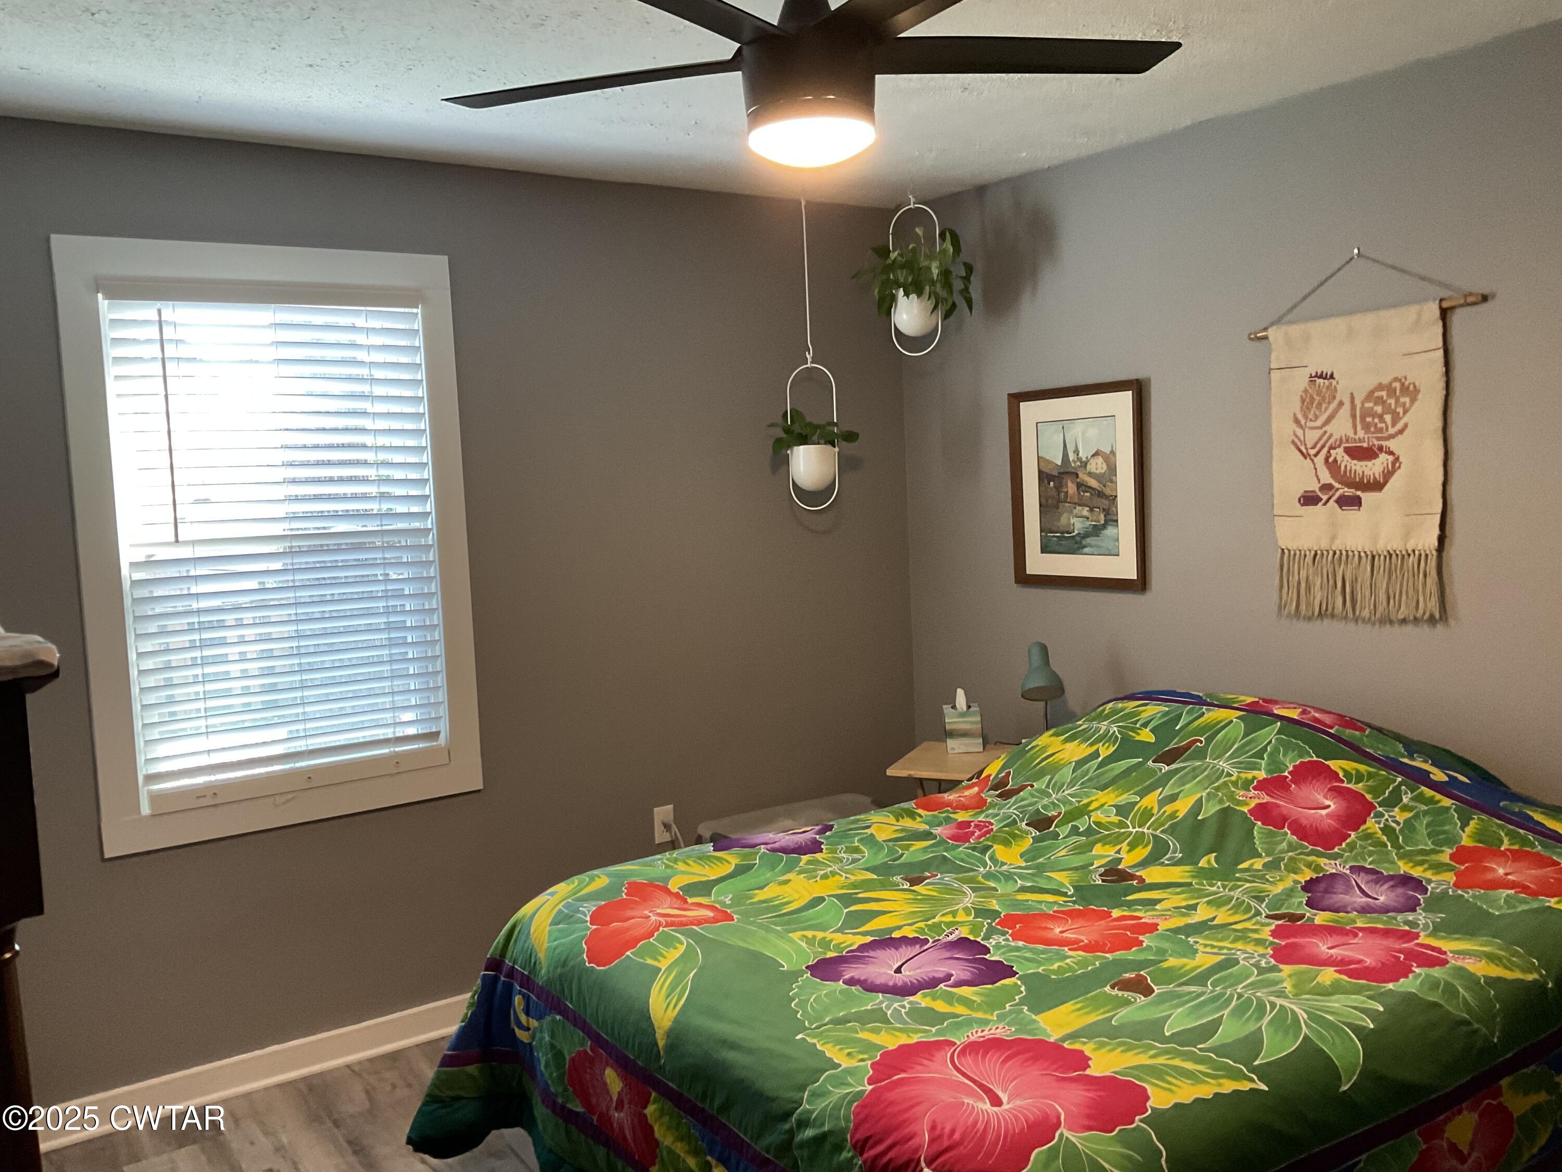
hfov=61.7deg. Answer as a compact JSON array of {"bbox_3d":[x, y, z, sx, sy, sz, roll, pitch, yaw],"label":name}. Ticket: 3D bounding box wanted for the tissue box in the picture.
[{"bbox_3d":[0.566,0.443,4.044,0.107,0.125,0.107,-2,5,3],"label":"tissue box"}]

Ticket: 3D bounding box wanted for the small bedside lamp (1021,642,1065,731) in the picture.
[{"bbox_3d":[0.774,0.339,3.866,0.137,0.346,0.180,-2,5,1],"label":"small bedside lamp"}]

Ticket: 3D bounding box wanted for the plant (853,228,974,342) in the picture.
[{"bbox_3d":[0.415,-0.951,4.106,0.360,0.329,0.310,-2,5,6],"label":"plant"}]

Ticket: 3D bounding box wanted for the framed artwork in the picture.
[{"bbox_3d":[0.875,-0.295,3.896,0.025,0.592,0.507,-6,6,-34],"label":"framed artwork"}]

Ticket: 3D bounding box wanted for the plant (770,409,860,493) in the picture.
[{"bbox_3d":[0.106,-0.433,4.191,0.280,0.262,0.215,-2,5,2],"label":"plant"}]

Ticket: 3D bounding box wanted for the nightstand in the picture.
[{"bbox_3d":[0.621,0.854,3.930,0.470,0.678,0.402,0,5,23],"label":"nightstand"}]

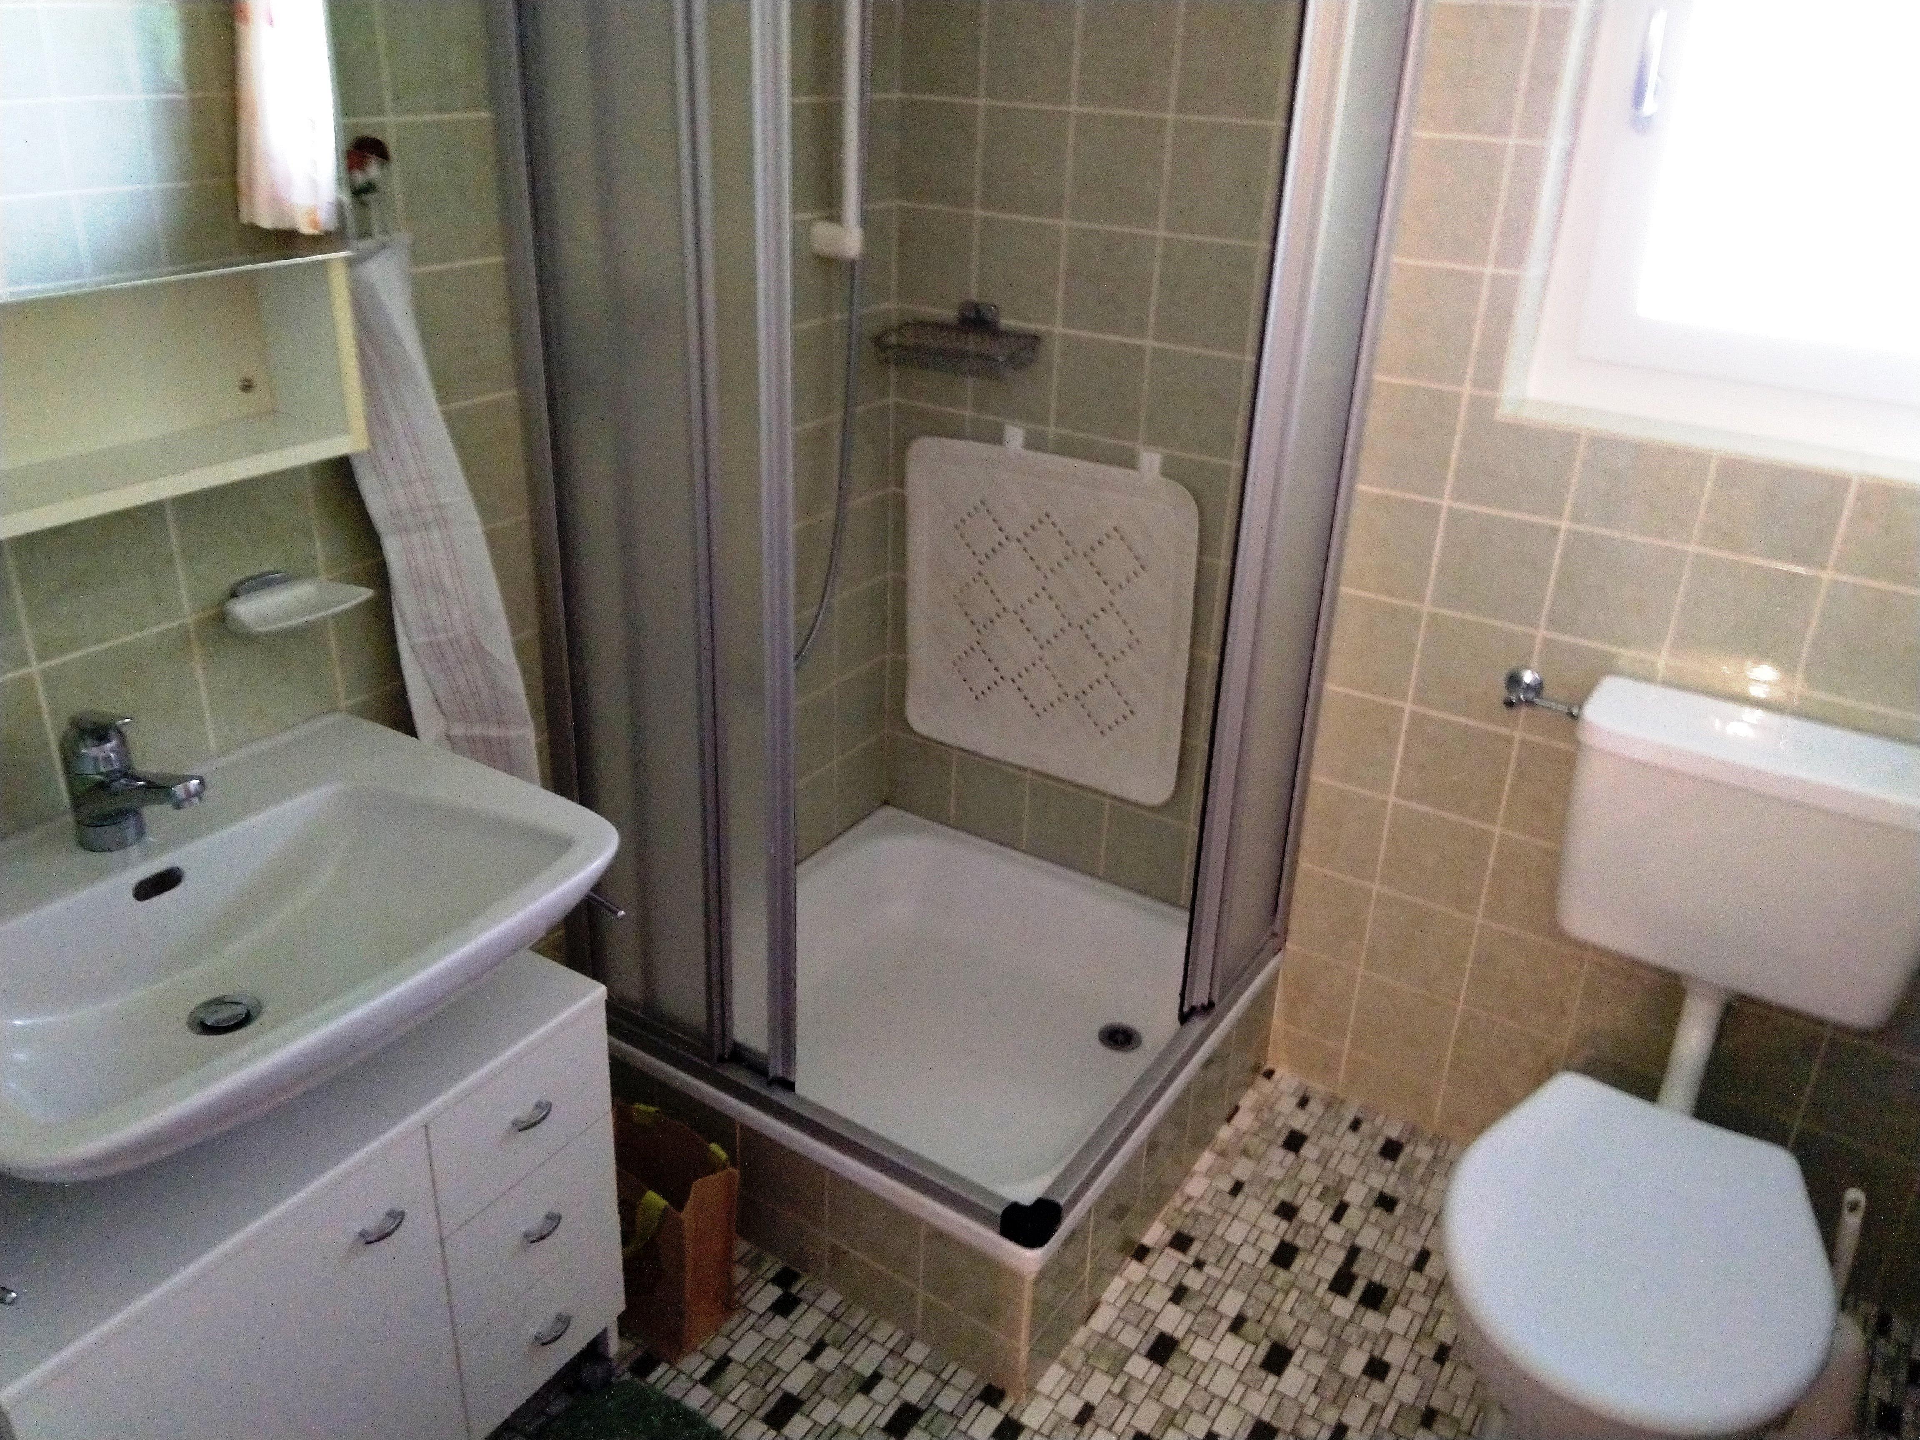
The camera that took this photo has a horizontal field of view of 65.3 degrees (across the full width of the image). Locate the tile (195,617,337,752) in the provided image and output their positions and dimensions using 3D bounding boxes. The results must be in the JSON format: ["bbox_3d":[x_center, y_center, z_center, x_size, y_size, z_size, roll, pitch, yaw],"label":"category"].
[{"bbox_3d":[-0.724,-0.057,1.570,0.010,0.148,0.148,17,29,28],"label":"tile"}]

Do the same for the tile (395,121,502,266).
[{"bbox_3d":[-0.546,-0.570,1.611,0.010,0.148,0.148,17,29,28],"label":"tile"}]

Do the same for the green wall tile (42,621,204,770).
[{"bbox_3d":[-0.805,-0.005,1.454,0.010,0.148,0.148,17,29,28],"label":"green wall tile"}]

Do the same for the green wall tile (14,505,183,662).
[{"bbox_3d":[-0.799,-0.142,1.389,0.010,0.148,0.148,17,29,28],"label":"green wall tile"}]

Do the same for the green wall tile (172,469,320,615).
[{"bbox_3d":[-0.719,-0.194,1.506,0.010,0.148,0.148,17,29,28],"label":"green wall tile"}]

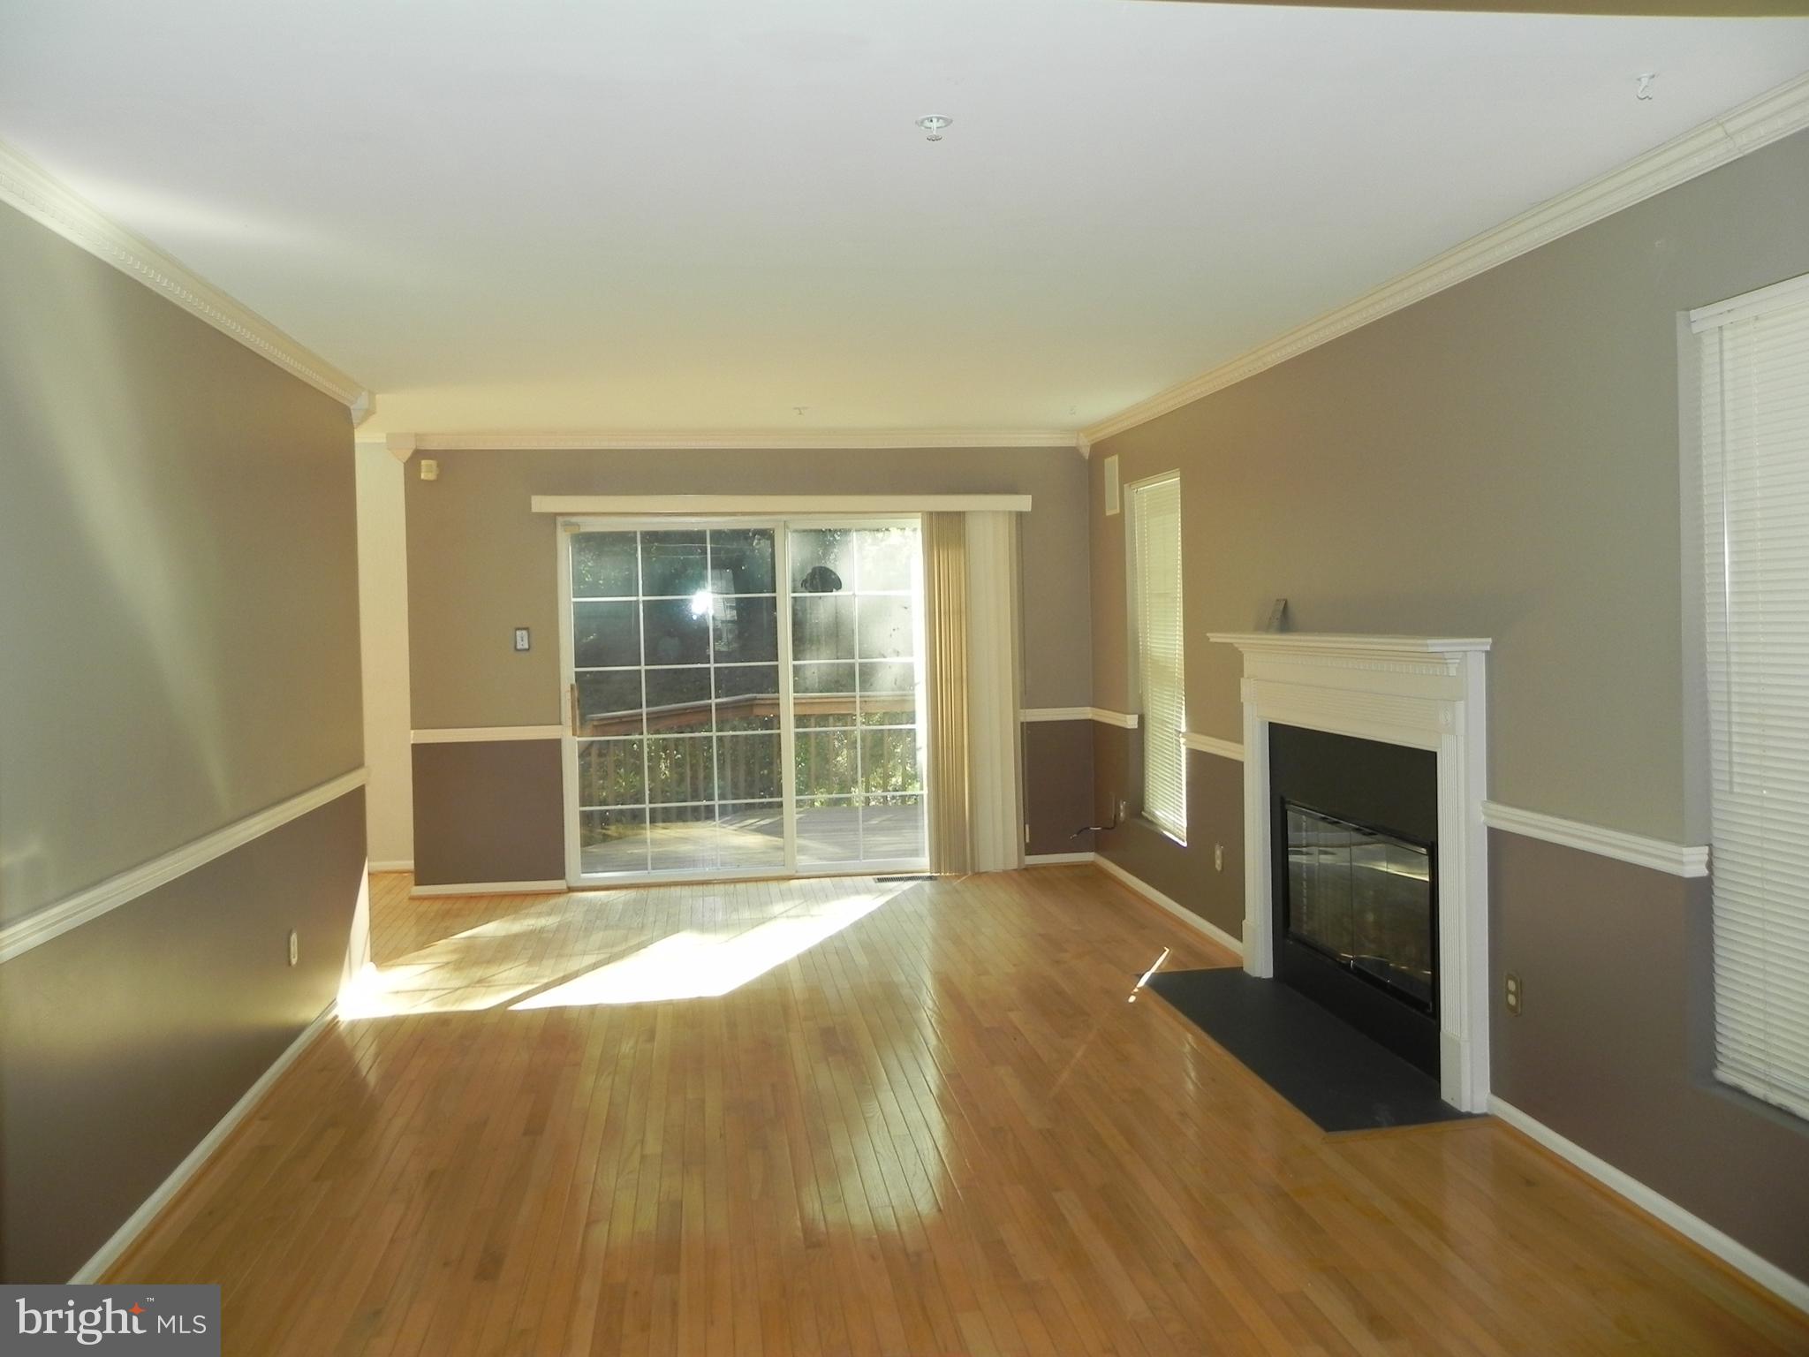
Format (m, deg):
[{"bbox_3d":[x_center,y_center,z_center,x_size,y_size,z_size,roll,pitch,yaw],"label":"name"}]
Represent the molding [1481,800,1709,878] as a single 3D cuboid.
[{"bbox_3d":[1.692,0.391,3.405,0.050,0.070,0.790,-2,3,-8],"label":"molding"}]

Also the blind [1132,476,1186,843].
[{"bbox_3d":[1.276,-0.108,6.625,0.045,1.710,0.820,-2,3,-8],"label":"blind"}]

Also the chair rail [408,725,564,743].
[{"bbox_3d":[-2.211,0.295,7.212,0.780,0.071,0.030,-2,3,-8],"label":"chair rail"}]

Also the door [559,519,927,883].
[{"bbox_3d":[-0.728,0.107,7.455,2.215,1.990,0.120,-2,3,-8],"label":"door"}]

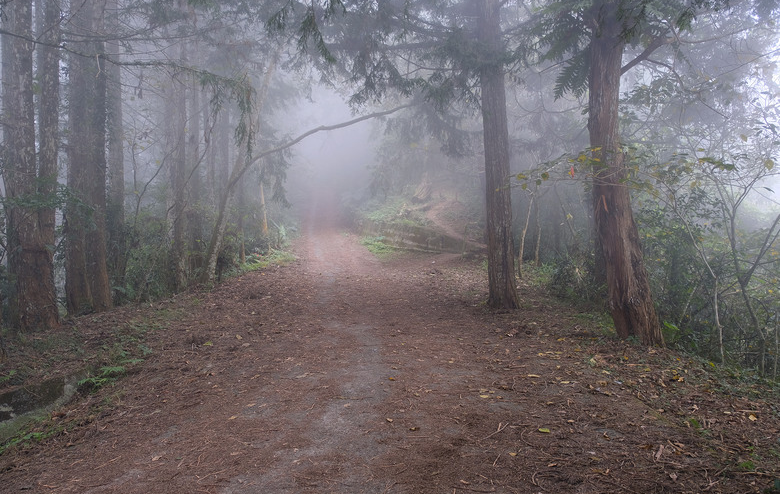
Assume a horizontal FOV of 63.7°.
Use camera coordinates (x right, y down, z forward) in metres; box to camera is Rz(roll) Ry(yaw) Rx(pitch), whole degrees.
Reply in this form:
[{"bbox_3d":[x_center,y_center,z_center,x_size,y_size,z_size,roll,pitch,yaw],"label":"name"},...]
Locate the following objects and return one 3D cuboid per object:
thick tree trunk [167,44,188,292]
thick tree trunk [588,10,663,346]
[{"bbox_3d":[-4.735,-1.771,14.000,0.480,5.600,0.480,-1,2,0],"label":"thick tree trunk"},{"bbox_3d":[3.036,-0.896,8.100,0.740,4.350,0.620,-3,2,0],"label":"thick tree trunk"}]

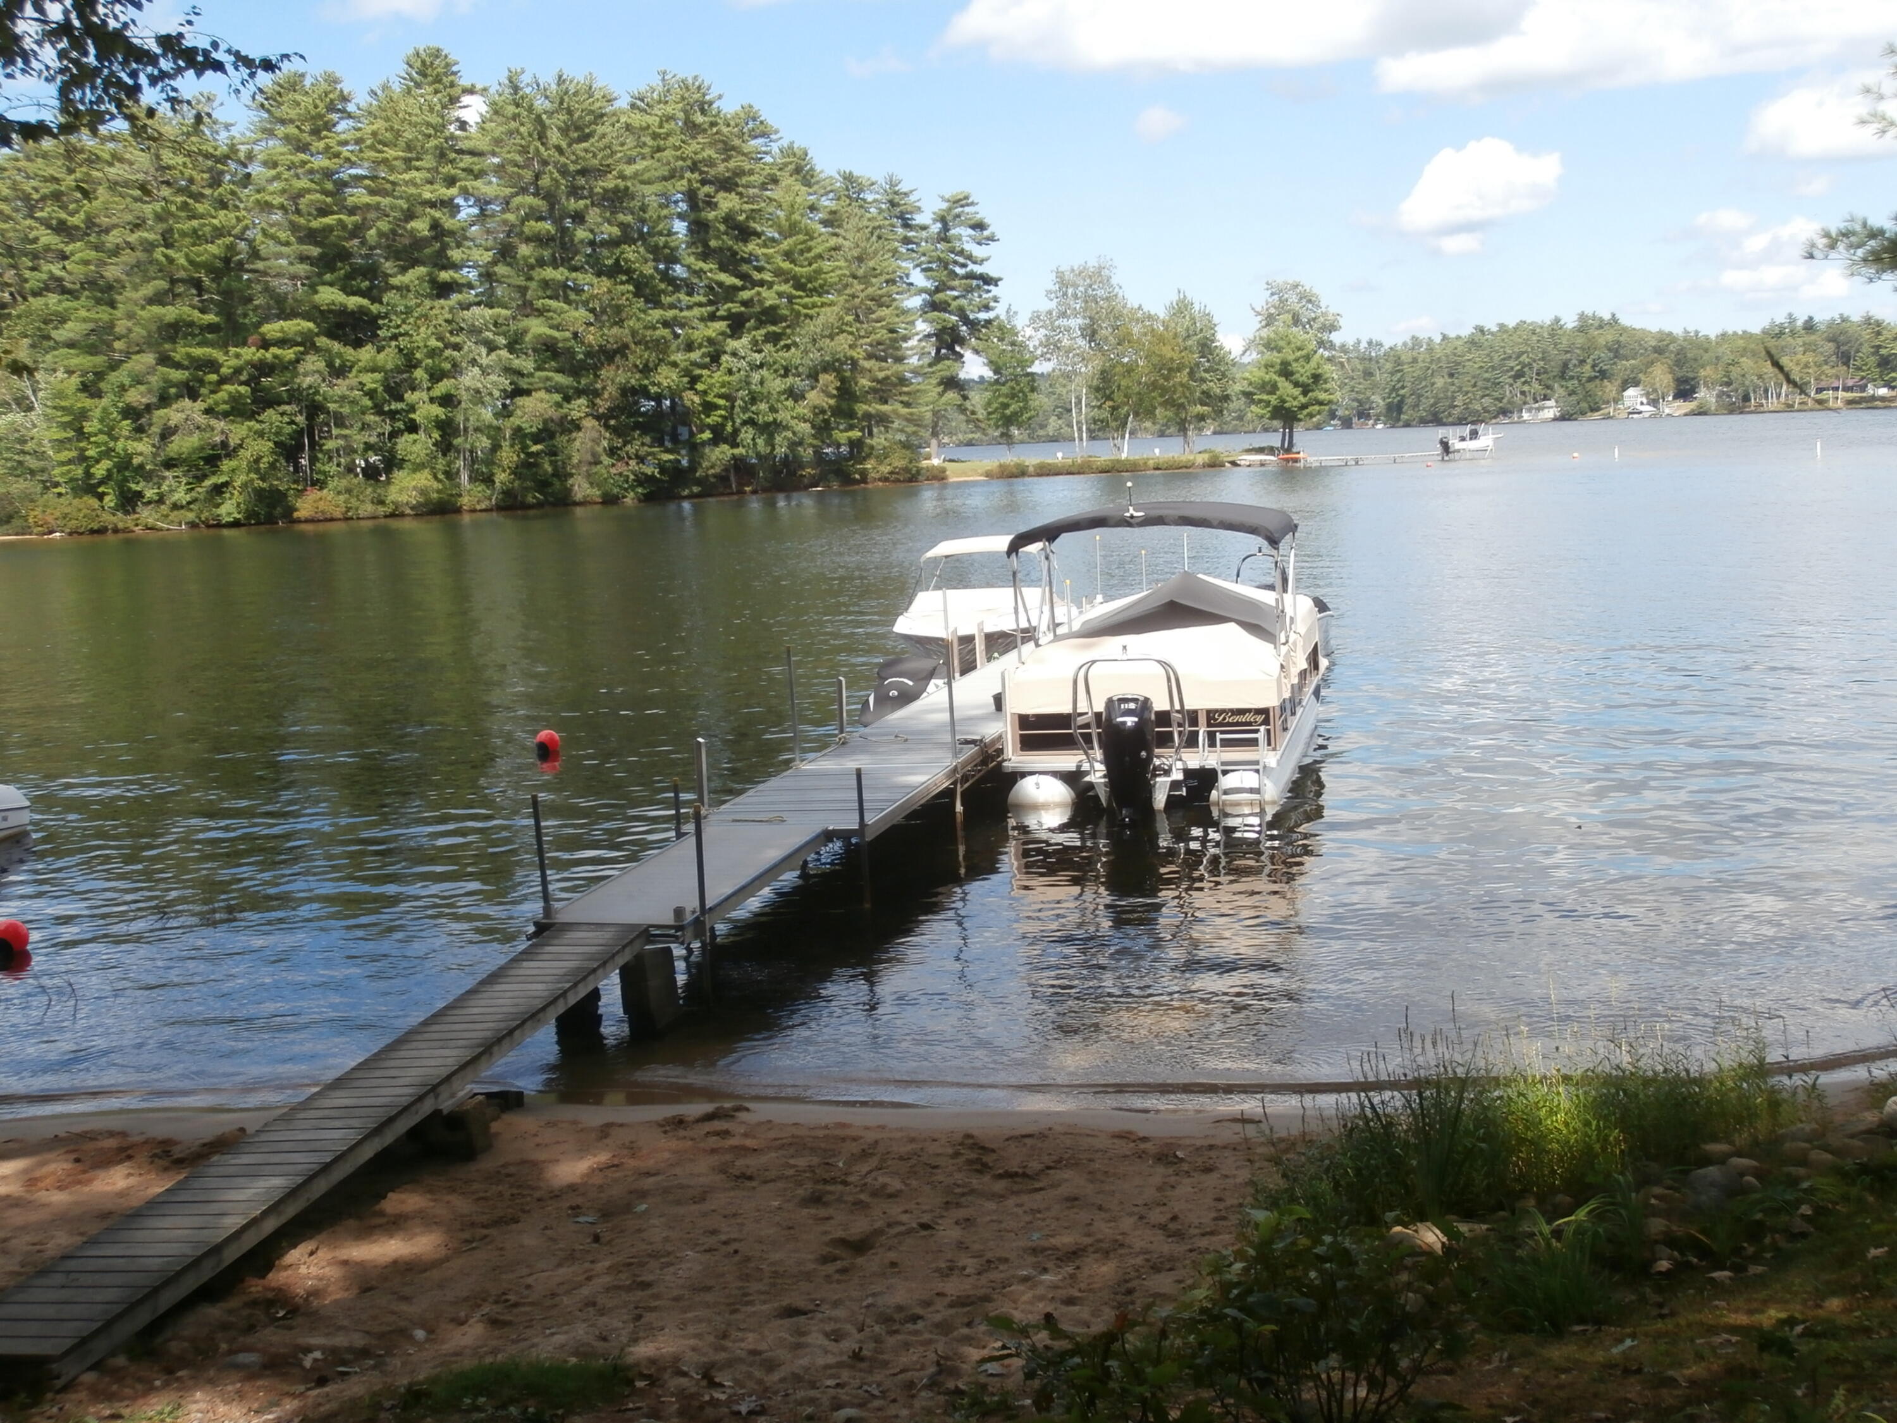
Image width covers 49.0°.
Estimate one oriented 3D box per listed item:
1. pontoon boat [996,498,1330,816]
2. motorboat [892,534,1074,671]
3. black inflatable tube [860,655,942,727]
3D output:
[{"bbox_3d":[2.579,-0.837,22.683,2.570,2.950,8.000,0,8,14],"label":"pontoon boat"},{"bbox_3d":[0.520,-1.314,29.941,2.300,2.150,5.700,-1,8,11],"label":"motorboat"},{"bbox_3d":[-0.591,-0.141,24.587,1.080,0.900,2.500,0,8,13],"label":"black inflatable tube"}]

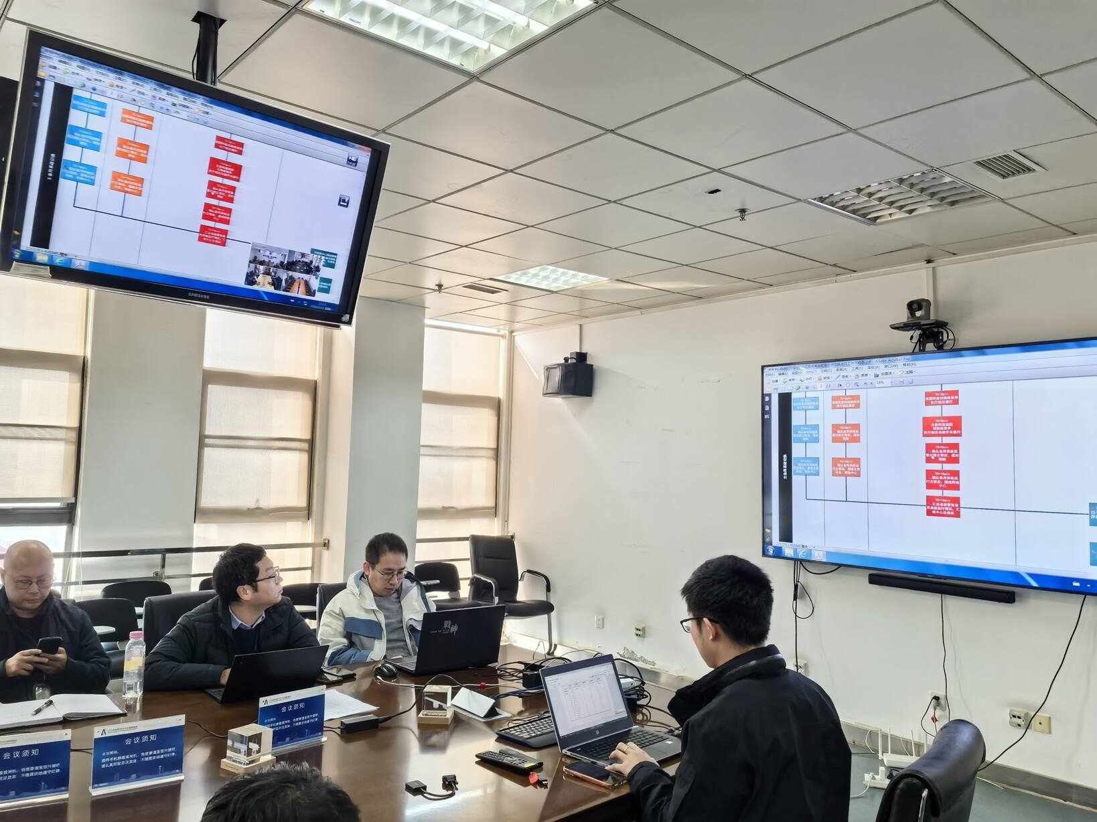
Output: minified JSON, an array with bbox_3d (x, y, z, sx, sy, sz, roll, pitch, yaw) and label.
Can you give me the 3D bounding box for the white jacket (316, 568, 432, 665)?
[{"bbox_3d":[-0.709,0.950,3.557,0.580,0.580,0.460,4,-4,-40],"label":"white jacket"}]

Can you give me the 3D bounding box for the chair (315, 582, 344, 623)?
[{"bbox_3d":[-0.758,1.352,4.073,0.630,1.000,0.580,-2,-4,42],"label":"chair"}]

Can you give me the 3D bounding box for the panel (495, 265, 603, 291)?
[{"bbox_3d":[0.019,-0.897,5.661,0.600,0.060,0.600,4,-4,-40],"label":"panel"}]

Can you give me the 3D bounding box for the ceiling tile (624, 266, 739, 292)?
[{"bbox_3d":[0.863,-0.864,5.588,0.595,0.020,0.595,4,-4,-40],"label":"ceiling tile"}]

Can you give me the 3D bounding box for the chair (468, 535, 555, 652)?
[{"bbox_3d":[-0.346,1.585,7.293,0.590,0.960,0.610,4,-4,-40],"label":"chair"}]

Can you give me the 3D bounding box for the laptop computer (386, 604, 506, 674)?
[{"bbox_3d":[-0.406,0.871,3.364,0.368,0.243,0.295,4,-4,-38],"label":"laptop computer"}]

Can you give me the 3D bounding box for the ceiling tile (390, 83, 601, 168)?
[{"bbox_3d":[-0.196,-1.033,3.120,0.590,0.024,0.590,4,-4,-40],"label":"ceiling tile"}]

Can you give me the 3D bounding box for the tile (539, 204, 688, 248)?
[{"bbox_3d":[0.333,-0.948,4.355,0.600,0.020,0.600,4,-4,-40],"label":"tile"}]

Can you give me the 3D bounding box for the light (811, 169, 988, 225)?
[{"bbox_3d":[1.567,-0.967,3.795,0.600,0.060,0.590,4,-4,-40],"label":"light"}]

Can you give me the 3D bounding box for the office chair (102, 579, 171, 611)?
[{"bbox_3d":[-2.550,1.501,5.376,0.530,0.790,0.580,4,-4,-40],"label":"office chair"}]

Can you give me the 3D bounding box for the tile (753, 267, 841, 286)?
[{"bbox_3d":[1.578,-0.859,5.390,0.250,0.020,0.595,4,-4,-40],"label":"tile"}]

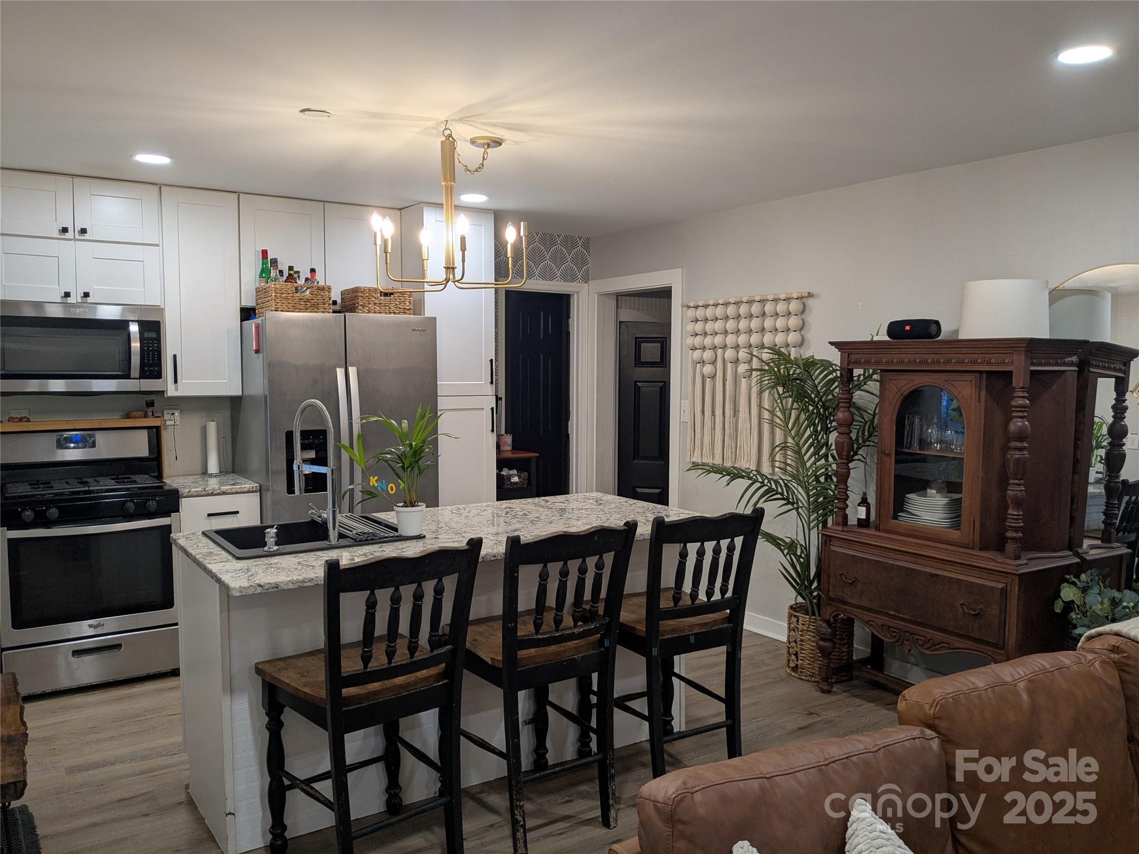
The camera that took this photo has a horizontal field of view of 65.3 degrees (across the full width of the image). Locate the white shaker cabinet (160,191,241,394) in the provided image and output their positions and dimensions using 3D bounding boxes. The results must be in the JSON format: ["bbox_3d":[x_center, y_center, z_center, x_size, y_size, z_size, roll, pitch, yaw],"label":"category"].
[{"bbox_3d":[-2.016,-0.713,4.808,0.380,1.074,0.320,-3,5,-33],"label":"white shaker cabinet"}]

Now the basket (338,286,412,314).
[{"bbox_3d":[-1.065,-0.664,4.873,0.310,0.170,0.310,-3,5,-33],"label":"basket"}]

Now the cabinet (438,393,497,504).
[{"bbox_3d":[-0.812,0.459,5.519,0.462,1.332,0.620,-3,5,-33],"label":"cabinet"}]

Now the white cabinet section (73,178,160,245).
[{"bbox_3d":[-2.309,-1.065,4.505,0.380,0.295,0.330,-3,5,-34],"label":"white cabinet section"}]

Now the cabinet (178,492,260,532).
[{"bbox_3d":[-1.907,0.751,4.711,0.380,0.878,0.610,-3,5,-33],"label":"cabinet"}]

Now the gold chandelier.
[{"bbox_3d":[-0.451,-0.827,3.303,0.600,0.603,0.600,0,4,0],"label":"gold chandelier"}]

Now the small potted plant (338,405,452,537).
[{"bbox_3d":[-0.635,0.147,3.251,0.420,0.480,0.360,0,4,0],"label":"small potted plant"}]

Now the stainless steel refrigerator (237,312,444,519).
[{"bbox_3d":[-1.300,0.288,4.948,0.910,1.772,0.820,-3,5,-33],"label":"stainless steel refrigerator"}]

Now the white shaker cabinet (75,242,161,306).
[{"bbox_3d":[-2.341,-0.779,4.588,0.385,0.307,0.320,-3,5,-33],"label":"white shaker cabinet"}]

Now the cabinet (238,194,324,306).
[{"bbox_3d":[-1.660,-0.966,5.022,0.460,0.600,0.320,-3,5,-33],"label":"cabinet"}]

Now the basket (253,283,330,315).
[{"bbox_3d":[-1.439,-0.647,4.641,0.300,0.170,0.320,-3,5,-33],"label":"basket"}]

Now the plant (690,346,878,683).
[{"bbox_3d":[1.068,0.413,4.464,0.620,1.615,0.920,-3,5,-33],"label":"plant"}]

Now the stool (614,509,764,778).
[{"bbox_3d":[0.356,0.788,3.293,0.470,1.035,0.550,-2,5,-29],"label":"stool"}]

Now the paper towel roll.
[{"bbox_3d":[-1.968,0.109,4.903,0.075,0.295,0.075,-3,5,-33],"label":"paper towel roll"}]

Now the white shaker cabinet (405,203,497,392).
[{"bbox_3d":[-0.806,-0.748,5.423,0.463,1.086,0.620,-3,5,-33],"label":"white shaker cabinet"}]

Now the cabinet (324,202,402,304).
[{"bbox_3d":[-1.275,-0.983,5.274,0.461,0.600,0.320,-3,5,-33],"label":"cabinet"}]

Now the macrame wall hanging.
[{"bbox_3d":[0.977,-0.245,5.061,0.070,0.950,1.010,-3,5,-33],"label":"macrame wall hanging"}]

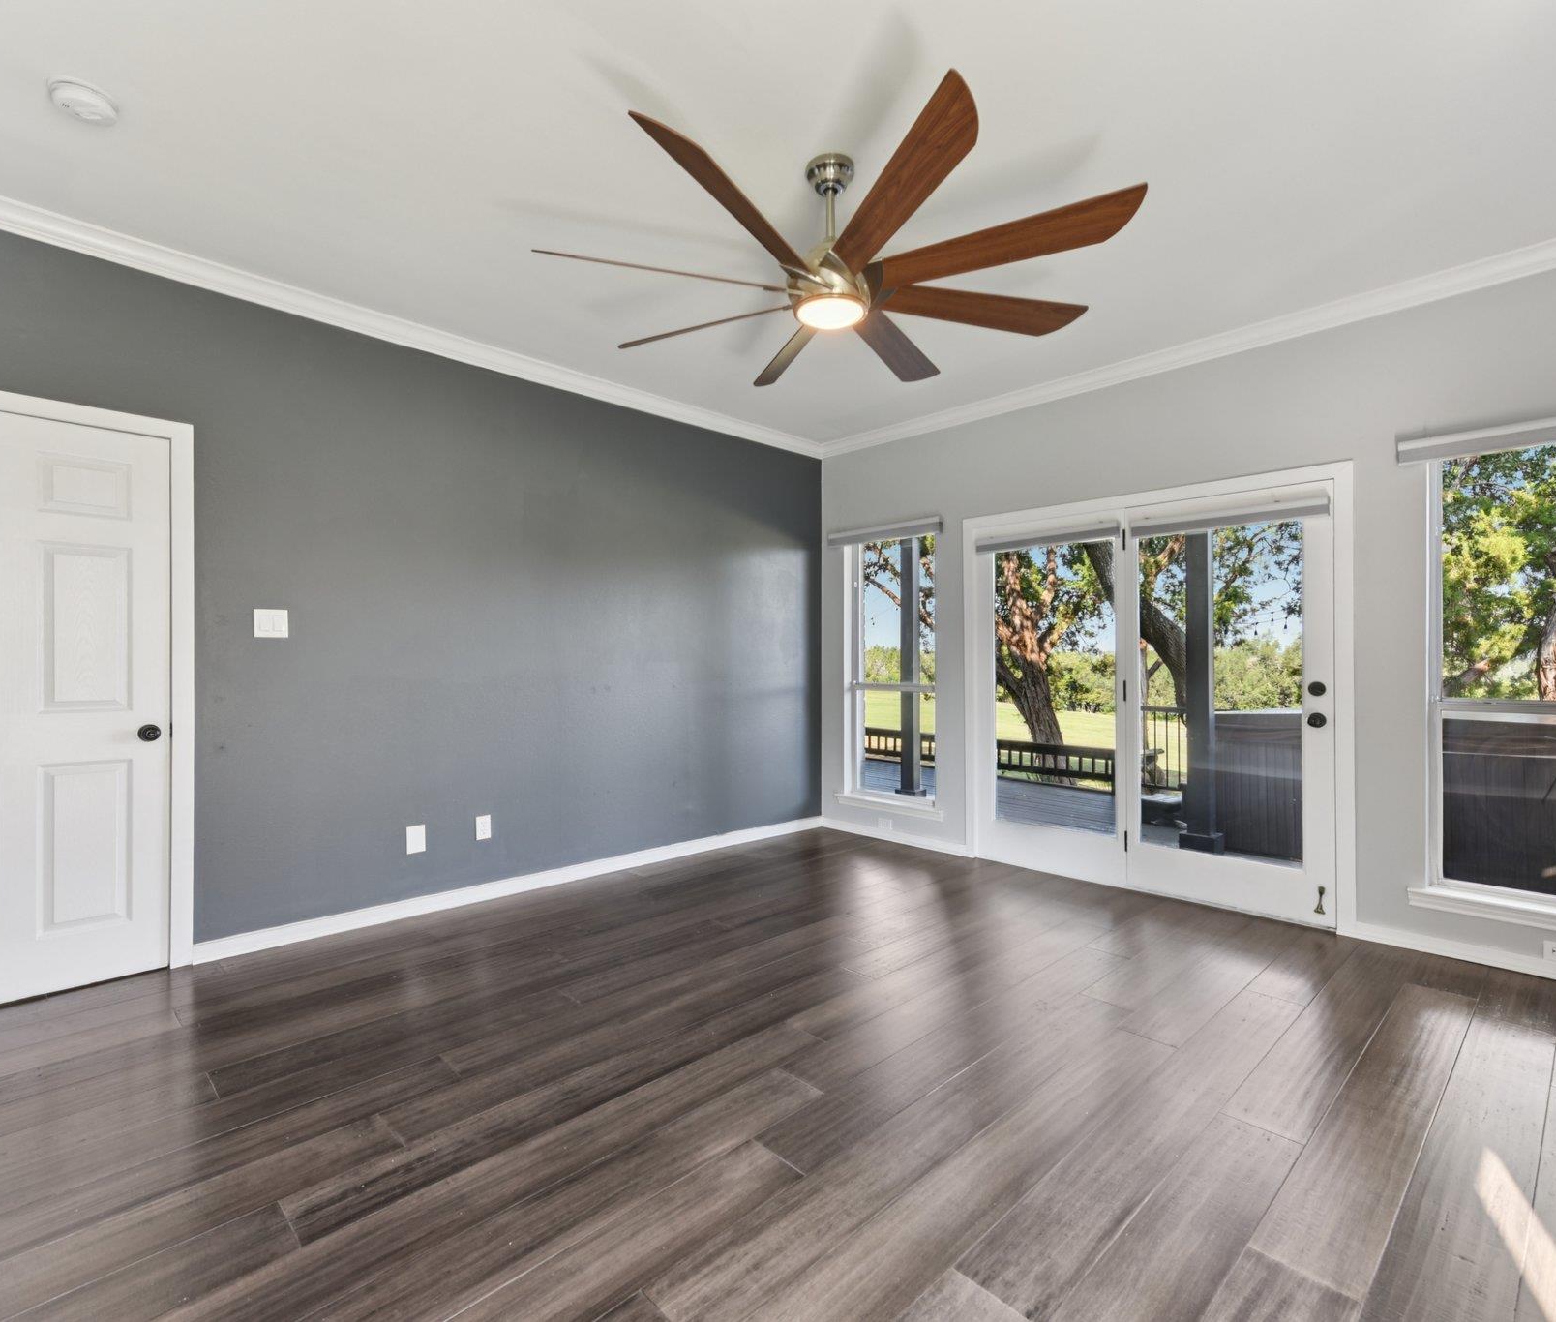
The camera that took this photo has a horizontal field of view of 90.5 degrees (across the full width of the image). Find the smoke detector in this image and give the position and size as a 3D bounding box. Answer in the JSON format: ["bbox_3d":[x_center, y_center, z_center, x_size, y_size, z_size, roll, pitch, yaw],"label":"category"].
[{"bbox_3d":[-1.914,-1.536,2.126,0.147,0.045,0.147,0,0,-44],"label":"smoke detector"}]

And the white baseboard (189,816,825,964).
[{"bbox_3d":[-1.000,1.156,4.282,3.627,0.082,0.018,0,0,-44],"label":"white baseboard"}]

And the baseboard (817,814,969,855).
[{"bbox_3d":[0.723,1.162,5.120,0.018,0.082,1.209,0,0,-44],"label":"baseboard"}]

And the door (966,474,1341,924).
[{"bbox_3d":[1.825,0.195,4.017,0.080,1.997,1.826,0,0,-44],"label":"door"}]

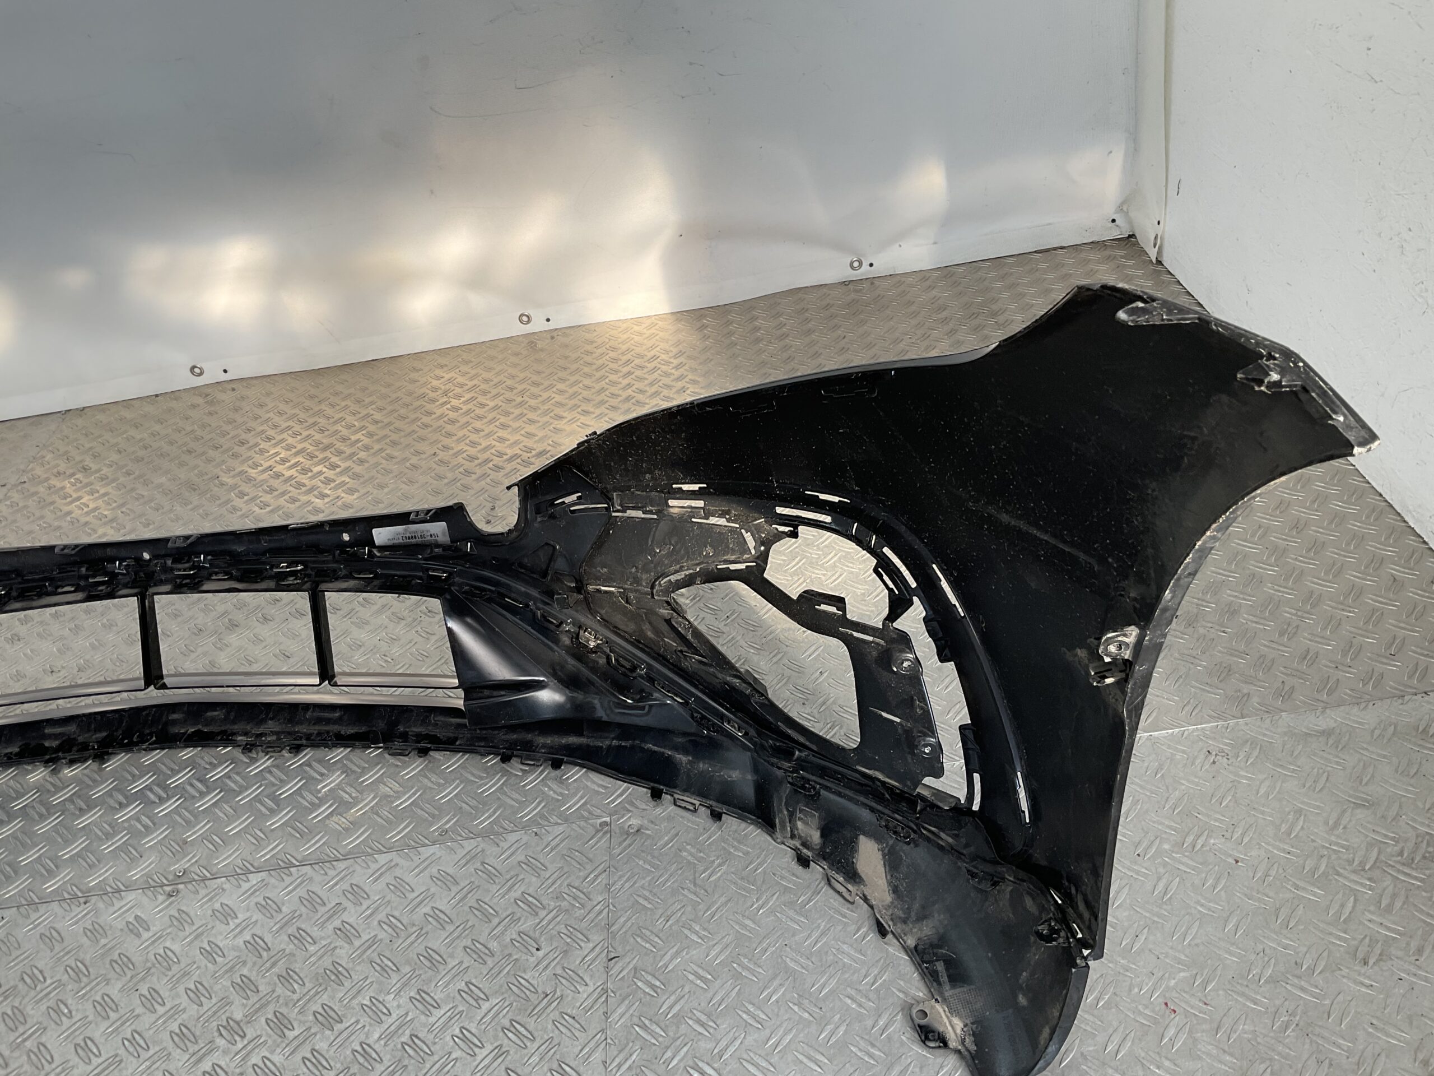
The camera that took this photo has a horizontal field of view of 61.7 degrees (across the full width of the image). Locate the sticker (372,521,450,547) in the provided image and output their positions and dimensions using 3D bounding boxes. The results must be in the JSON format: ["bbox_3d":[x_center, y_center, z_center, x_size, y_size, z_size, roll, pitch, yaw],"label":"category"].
[{"bbox_3d":[-0.299,0.000,1.179,0.076,0.025,0.001,-5,19,8],"label":"sticker"}]

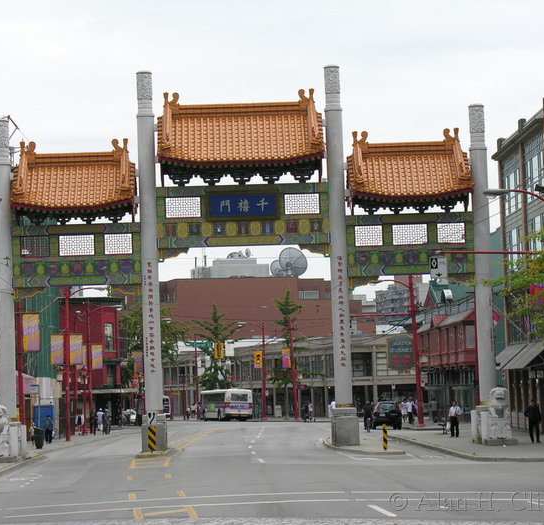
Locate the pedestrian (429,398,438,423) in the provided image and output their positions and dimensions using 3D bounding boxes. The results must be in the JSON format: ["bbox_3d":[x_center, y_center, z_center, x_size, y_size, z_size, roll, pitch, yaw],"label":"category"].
[{"bbox_3d":[10.994,10.067,129.000,0.520,1.680,0.420,-2,-4,0],"label":"pedestrian"}]

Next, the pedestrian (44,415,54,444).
[{"bbox_3d":[-12.450,9.329,106.052,0.580,1.600,0.400,-2,-4,9],"label":"pedestrian"}]

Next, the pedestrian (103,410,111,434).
[{"bbox_3d":[-11.039,10.633,126.755,0.550,1.680,0.380,0,-4,-20],"label":"pedestrian"}]

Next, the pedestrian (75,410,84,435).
[{"bbox_3d":[-12.906,10.734,127.355,0.550,1.680,0.380,-2,-4,0],"label":"pedestrian"}]

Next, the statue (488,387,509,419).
[{"bbox_3d":[8.873,5.474,74.300,0.820,1.230,1.050,-2,-4,0],"label":"statue"}]

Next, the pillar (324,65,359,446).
[{"bbox_3d":[2.729,-0.287,78.000,1.050,15.550,1.250,-2,-4,0],"label":"pillar"}]

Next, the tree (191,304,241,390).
[{"bbox_3d":[-5.555,10.126,192.000,5.300,11.770,5.000,-2,-4,0],"label":"tree"}]

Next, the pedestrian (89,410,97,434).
[{"bbox_3d":[-11.781,10.549,125.356,0.530,1.700,0.400,-1,-4,-7],"label":"pedestrian"}]

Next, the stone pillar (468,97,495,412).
[{"bbox_3d":[8.848,-0.390,79.911,0.750,12.565,0.750,-2,-4,0],"label":"stone pillar"}]

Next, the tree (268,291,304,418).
[{"bbox_3d":[1.614,9.027,186.000,4.000,12.570,4.000,-2,-4,0],"label":"tree"}]

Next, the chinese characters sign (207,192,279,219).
[{"bbox_3d":[-1.195,-2.312,77.800,2.980,1.170,0.250,-2,-4,0],"label":"chinese characters sign"}]

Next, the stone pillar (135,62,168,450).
[{"bbox_3d":[-4.994,-0.051,78.000,1.050,15.570,1.250,-2,-4,0],"label":"stone pillar"}]

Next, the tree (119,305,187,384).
[{"bbox_3d":[-10.174,8.951,166.000,6.600,10.570,6.400,-2,-4,0],"label":"tree"}]

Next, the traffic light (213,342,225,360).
[{"bbox_3d":[-4.391,7.304,156.000,0.780,1.330,0.350,-2,-4,0],"label":"traffic light"}]

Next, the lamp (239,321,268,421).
[{"bbox_3d":[-1.818,10.135,177.299,2.550,9.150,0.500,-2,-4,0],"label":"lamp"}]

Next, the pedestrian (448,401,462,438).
[{"bbox_3d":[8.327,7.128,86.500,0.620,1.670,0.400,-2,-4,0],"label":"pedestrian"}]

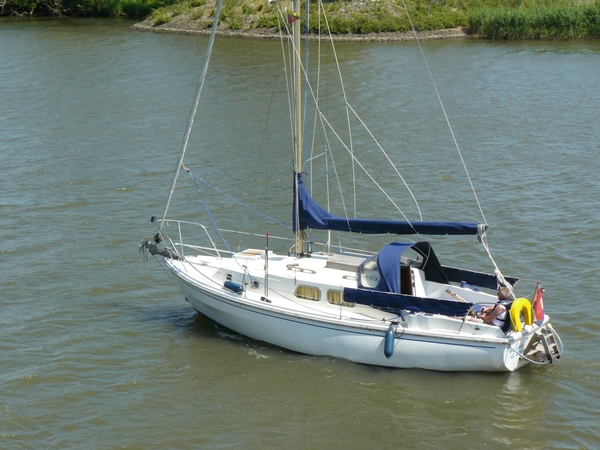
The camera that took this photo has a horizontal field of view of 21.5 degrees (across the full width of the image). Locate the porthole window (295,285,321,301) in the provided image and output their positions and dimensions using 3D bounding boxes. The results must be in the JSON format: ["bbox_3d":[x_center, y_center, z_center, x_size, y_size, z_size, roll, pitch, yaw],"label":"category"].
[{"bbox_3d":[0.152,1.229,28.403,0.550,0.300,0.050,8,3,34],"label":"porthole window"}]

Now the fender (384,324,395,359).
[{"bbox_3d":[1.543,2.017,27.280,0.170,0.600,0.170,-1,12,0],"label":"fender"}]

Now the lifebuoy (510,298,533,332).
[{"bbox_3d":[3.833,1.512,27.262,0.140,0.580,0.620,7,14,30],"label":"lifebuoy"}]

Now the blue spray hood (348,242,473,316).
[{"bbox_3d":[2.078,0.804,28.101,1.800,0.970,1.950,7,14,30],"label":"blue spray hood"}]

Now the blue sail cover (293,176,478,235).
[{"bbox_3d":[1.488,-0.181,28.328,3.780,1.060,0.300,7,14,30],"label":"blue sail cover"}]

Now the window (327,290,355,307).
[{"bbox_3d":[0.717,1.315,28.074,0.550,0.300,0.050,8,3,34],"label":"window"}]

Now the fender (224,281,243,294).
[{"bbox_3d":[-1.193,1.155,29.037,0.170,0.170,0.580,-9,15,-33],"label":"fender"}]

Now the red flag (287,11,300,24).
[{"bbox_3d":[-0.098,-3.697,28.098,0.290,0.250,0.050,7,14,30],"label":"red flag"}]

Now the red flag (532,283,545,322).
[{"bbox_3d":[4.097,1.350,27.242,0.260,0.700,0.140,7,14,30],"label":"red flag"}]

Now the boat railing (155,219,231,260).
[{"bbox_3d":[-2.298,0.375,30.786,1.250,0.800,1.200,7,14,30],"label":"boat railing"}]

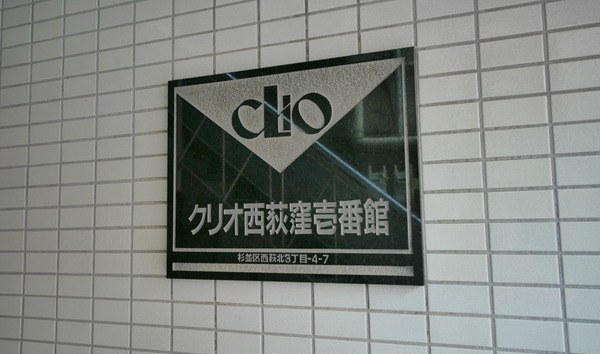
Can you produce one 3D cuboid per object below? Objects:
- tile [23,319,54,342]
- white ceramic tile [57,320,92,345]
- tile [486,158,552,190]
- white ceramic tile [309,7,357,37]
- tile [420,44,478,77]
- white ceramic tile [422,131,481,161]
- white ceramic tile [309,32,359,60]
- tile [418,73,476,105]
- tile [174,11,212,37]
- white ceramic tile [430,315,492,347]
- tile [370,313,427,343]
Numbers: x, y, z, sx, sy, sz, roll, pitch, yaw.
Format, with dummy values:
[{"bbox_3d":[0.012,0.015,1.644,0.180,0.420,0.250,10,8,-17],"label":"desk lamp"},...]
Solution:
[{"bbox_3d":[-0.584,0.344,1.096,0.095,0.045,0.008,-3,-6,20],"label":"tile"},{"bbox_3d":[-0.490,0.339,1.061,0.095,0.045,0.008,-3,-6,20],"label":"white ceramic tile"},{"bbox_3d":[0.351,-0.005,0.777,0.095,0.045,0.008,-3,-6,20],"label":"tile"},{"bbox_3d":[0.062,-0.287,0.907,0.095,0.045,0.008,-3,-6,20],"label":"white ceramic tile"},{"bbox_3d":[0.252,-0.199,0.831,0.095,0.044,0.008,-3,-6,20],"label":"tile"},{"bbox_3d":[0.255,-0.050,0.817,0.095,0.044,0.008,-3,-6,20],"label":"white ceramic tile"},{"bbox_3d":[0.063,-0.238,0.902,0.095,0.045,0.008,-3,-6,20],"label":"white ceramic tile"},{"bbox_3d":[0.253,-0.149,0.824,0.095,0.045,0.008,-3,-6,20],"label":"tile"},{"bbox_3d":[-0.221,-0.321,1.017,0.095,0.045,0.008,-3,-6,20],"label":"tile"},{"bbox_3d":[0.261,0.248,0.787,0.095,0.045,0.008,-3,-6,20],"label":"white ceramic tile"},{"bbox_3d":[0.167,0.253,0.820,0.095,0.045,0.009,-3,-6,20],"label":"tile"}]

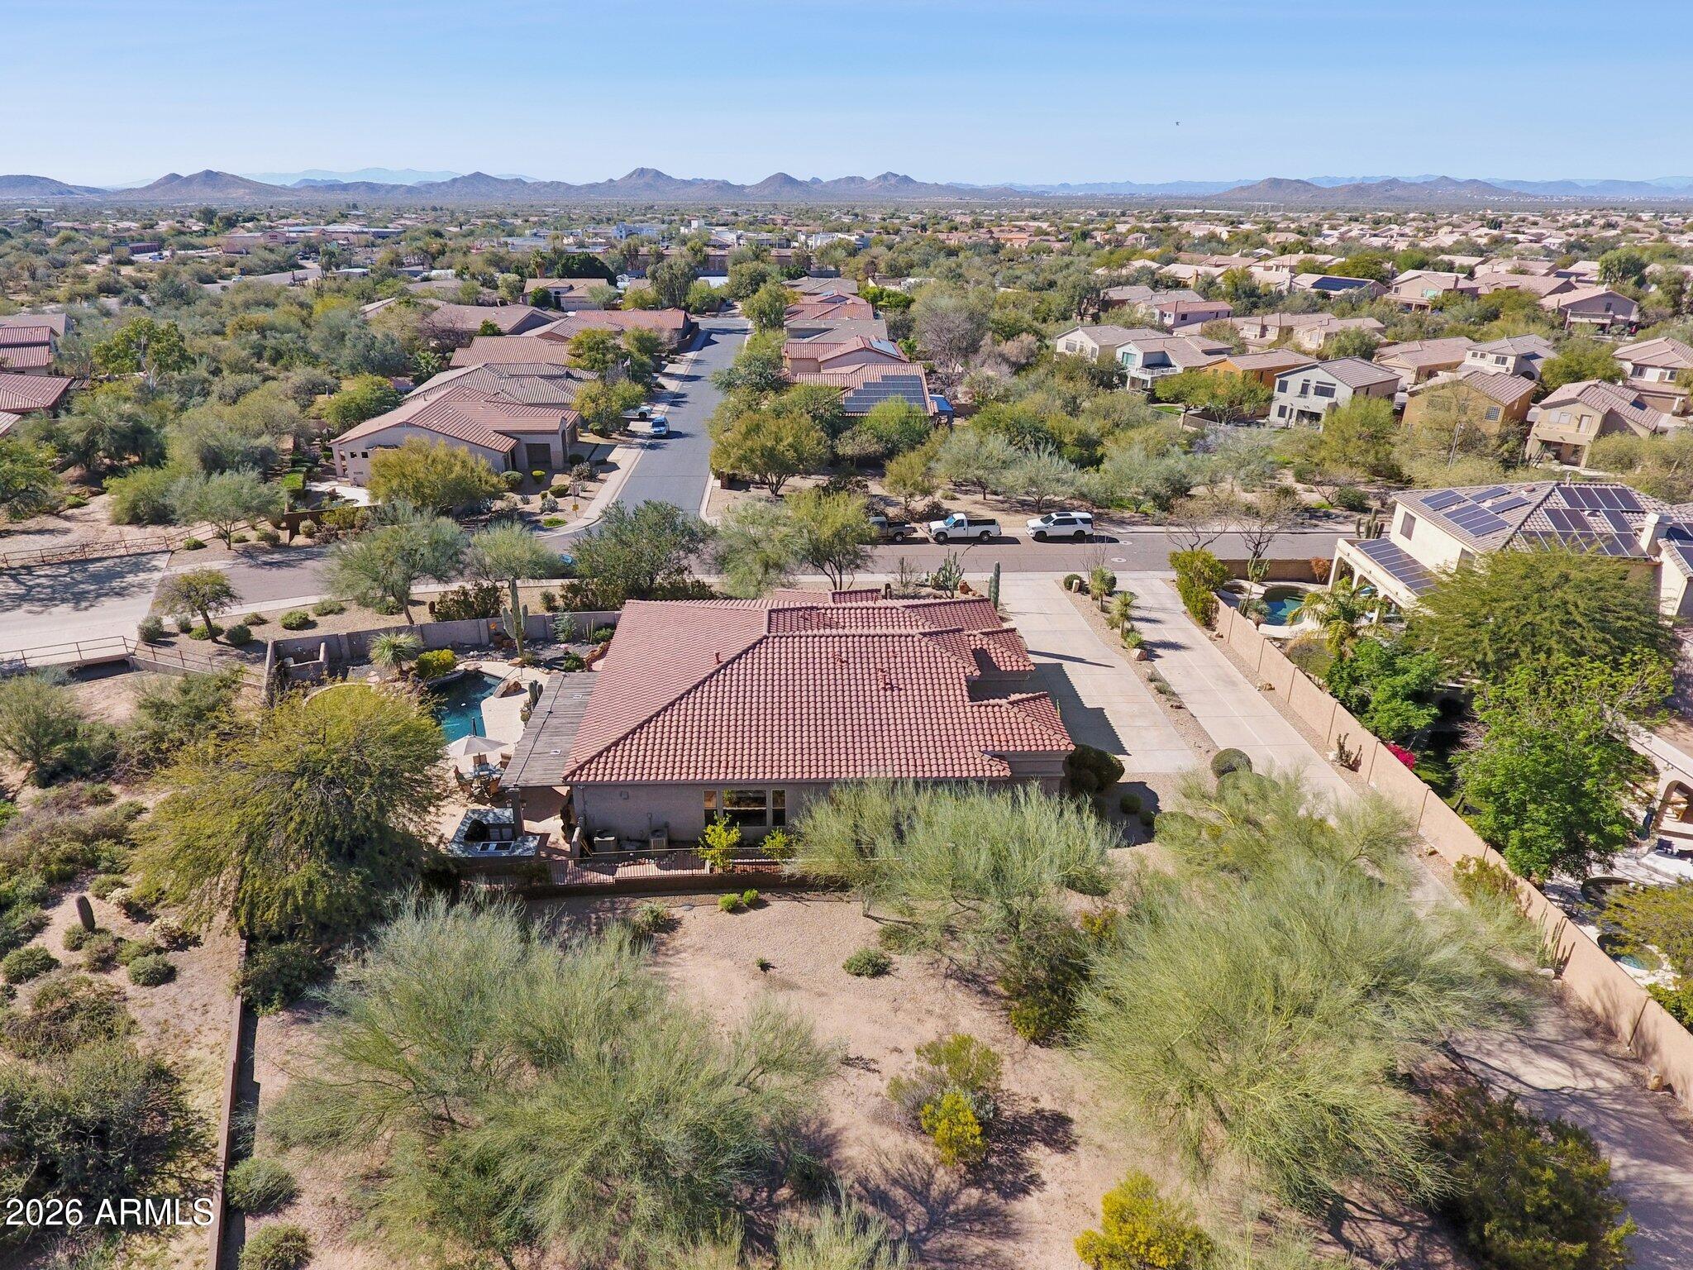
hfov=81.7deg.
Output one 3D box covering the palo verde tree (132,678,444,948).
[{"bbox_3d":[-20.900,6.046,36.670,10.400,7.400,10.000,0,24,0],"label":"palo verde tree"}]

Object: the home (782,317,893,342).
[{"bbox_3d":[-1.800,-50.448,166.192,18.500,5.500,17.000,-1,24,-3],"label":"home"}]

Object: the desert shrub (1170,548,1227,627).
[{"bbox_3d":[23.300,-3.210,64.690,3.300,2.800,5.200,0,24,0],"label":"desert shrub"}]

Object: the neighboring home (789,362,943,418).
[{"bbox_3d":[1.700,-28.714,117.551,18.200,6.100,21.500,0,24,0],"label":"neighboring home"}]

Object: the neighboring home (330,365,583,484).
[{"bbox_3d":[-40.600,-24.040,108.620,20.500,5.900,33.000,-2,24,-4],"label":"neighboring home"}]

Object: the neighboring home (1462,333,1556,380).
[{"bbox_3d":[91.600,-36.894,133.584,13.300,7.400,8.800,-9,26,-19],"label":"neighboring home"}]

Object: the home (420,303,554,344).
[{"bbox_3d":[-66.000,-57.218,180.582,18.500,6.100,19.000,5,25,11],"label":"home"}]

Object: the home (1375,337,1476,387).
[{"bbox_3d":[86.452,-41.502,147.391,18.000,4.800,10.000,-14,28,-28],"label":"home"}]

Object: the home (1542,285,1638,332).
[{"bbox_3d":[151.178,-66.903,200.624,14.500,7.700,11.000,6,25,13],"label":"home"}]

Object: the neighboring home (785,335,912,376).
[{"bbox_3d":[-0.200,-42.479,149.189,18.600,5.300,17.000,0,24,0],"label":"neighboring home"}]

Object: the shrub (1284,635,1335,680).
[{"bbox_3d":[25.271,1.431,53.495,2.417,2.100,2.417,0,24,0],"label":"shrub"}]

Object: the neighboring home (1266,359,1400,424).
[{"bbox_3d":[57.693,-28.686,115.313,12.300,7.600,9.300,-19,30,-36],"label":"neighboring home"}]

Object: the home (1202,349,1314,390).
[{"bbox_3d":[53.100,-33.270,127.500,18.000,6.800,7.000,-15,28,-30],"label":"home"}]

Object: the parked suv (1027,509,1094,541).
[{"bbox_3d":[17.150,-8.871,78.638,5.300,1.900,2.050,-2,24,-4],"label":"parked suv"}]

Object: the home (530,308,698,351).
[{"bbox_3d":[-40.600,-55.063,176.972,24.500,5.500,26.000,0,24,0],"label":"home"}]

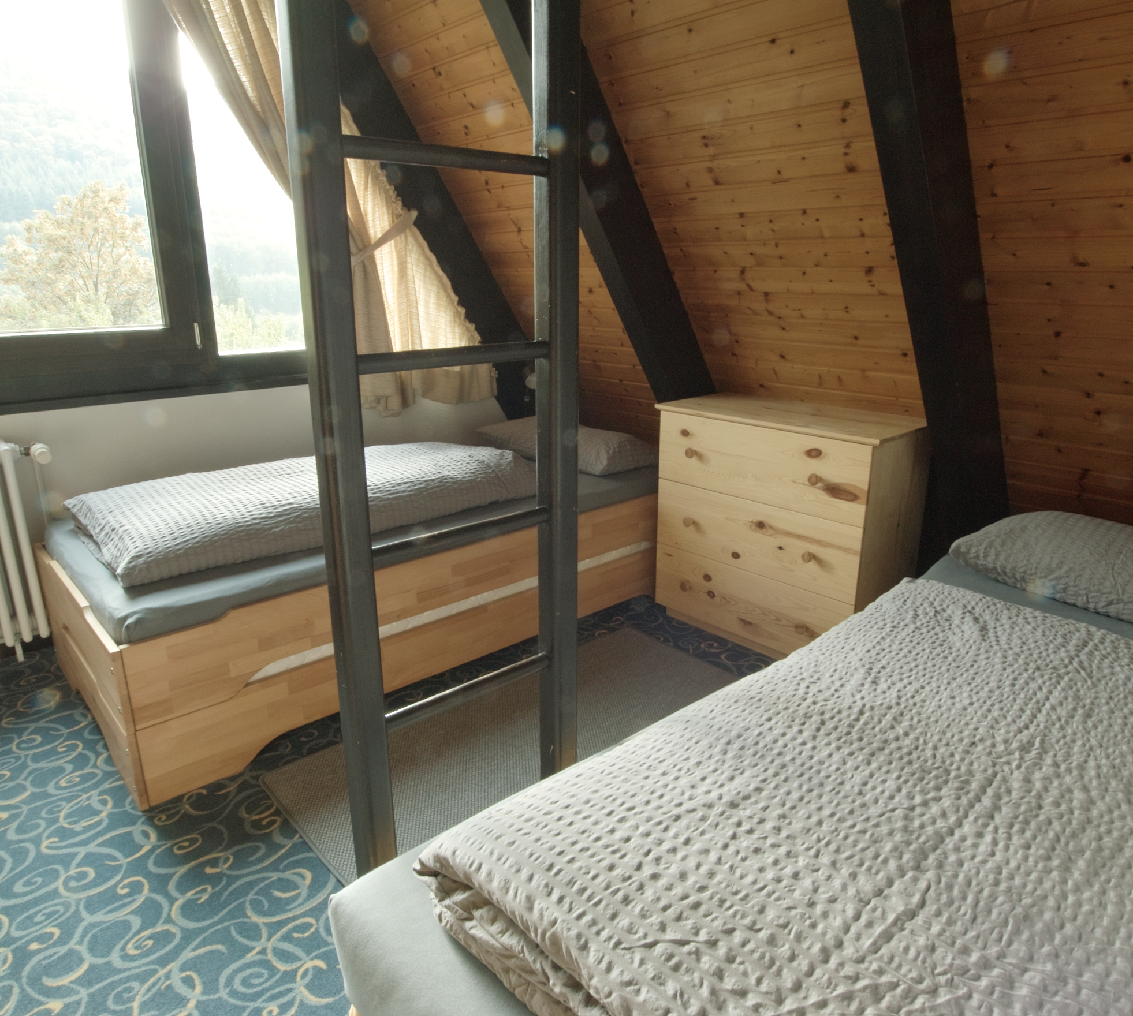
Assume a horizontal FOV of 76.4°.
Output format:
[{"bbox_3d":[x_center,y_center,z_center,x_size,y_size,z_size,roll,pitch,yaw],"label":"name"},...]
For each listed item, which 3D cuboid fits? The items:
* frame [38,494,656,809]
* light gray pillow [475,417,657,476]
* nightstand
[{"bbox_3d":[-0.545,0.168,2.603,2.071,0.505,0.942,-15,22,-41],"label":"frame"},{"bbox_3d":[0.009,-0.287,3.099,0.455,0.130,0.795,-15,22,-41],"label":"light gray pillow"},{"bbox_3d":[0.734,0.065,2.469,0.446,0.789,0.793,-14,22,-40],"label":"nightstand"}]

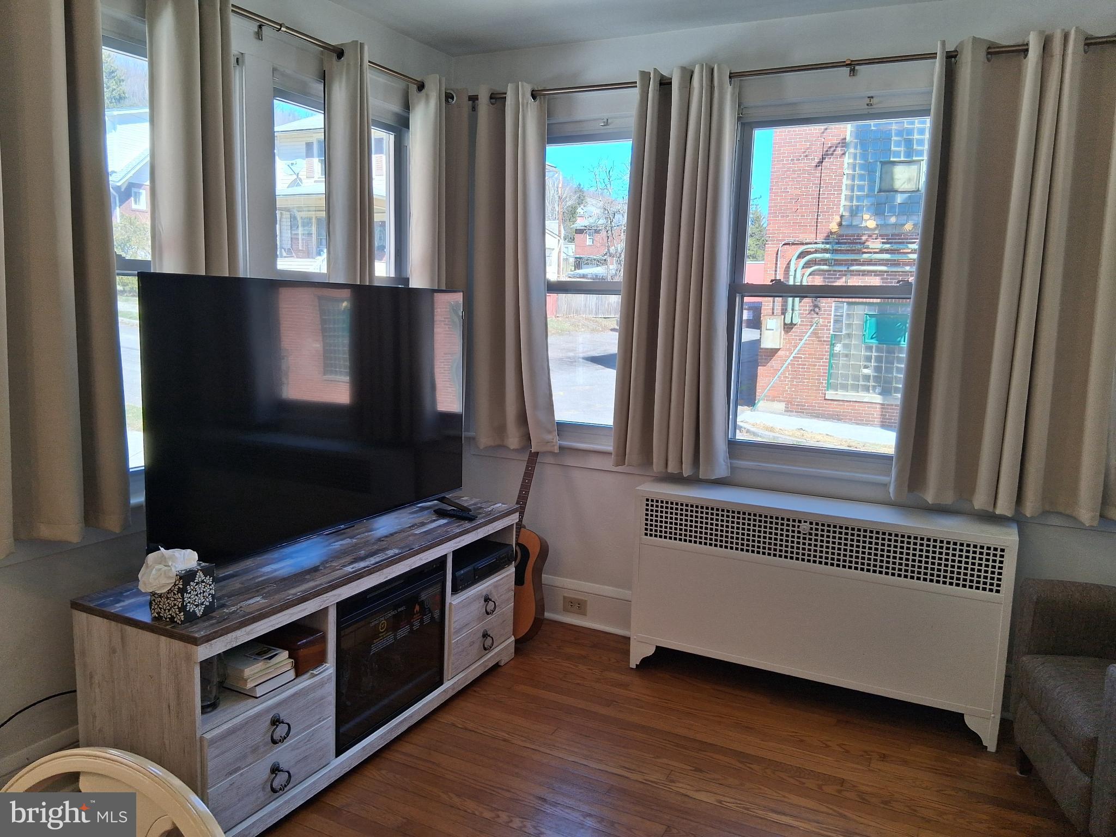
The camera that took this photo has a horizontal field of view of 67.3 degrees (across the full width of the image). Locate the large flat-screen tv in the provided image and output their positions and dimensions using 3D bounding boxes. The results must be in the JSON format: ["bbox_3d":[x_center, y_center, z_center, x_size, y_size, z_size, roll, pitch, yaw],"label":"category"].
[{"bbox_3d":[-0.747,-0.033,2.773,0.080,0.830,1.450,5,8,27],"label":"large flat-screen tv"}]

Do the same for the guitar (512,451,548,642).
[{"bbox_3d":[-0.165,0.485,3.840,0.400,1.040,0.125,7,-11,27],"label":"guitar"}]

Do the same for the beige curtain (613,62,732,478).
[{"bbox_3d":[0.486,-0.589,3.421,0.490,1.630,0.125,5,8,27],"label":"beige curtain"}]

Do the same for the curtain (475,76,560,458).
[{"bbox_3d":[-0.193,-0.656,3.761,0.450,1.620,0.125,5,8,27],"label":"curtain"}]

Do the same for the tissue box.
[{"bbox_3d":[-0.969,0.447,2.171,0.108,0.125,0.112,5,8,27],"label":"tissue box"}]

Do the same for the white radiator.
[{"bbox_3d":[0.967,0.695,3.228,1.355,0.746,0.290,5,8,27],"label":"white radiator"}]

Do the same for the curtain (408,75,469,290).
[{"bbox_3d":[-0.546,-0.673,3.777,0.130,1.640,0.380,5,8,27],"label":"curtain"}]

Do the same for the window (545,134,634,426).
[{"bbox_3d":[0.184,-0.570,3.747,0.900,1.400,0.100,5,8,27],"label":"window"}]

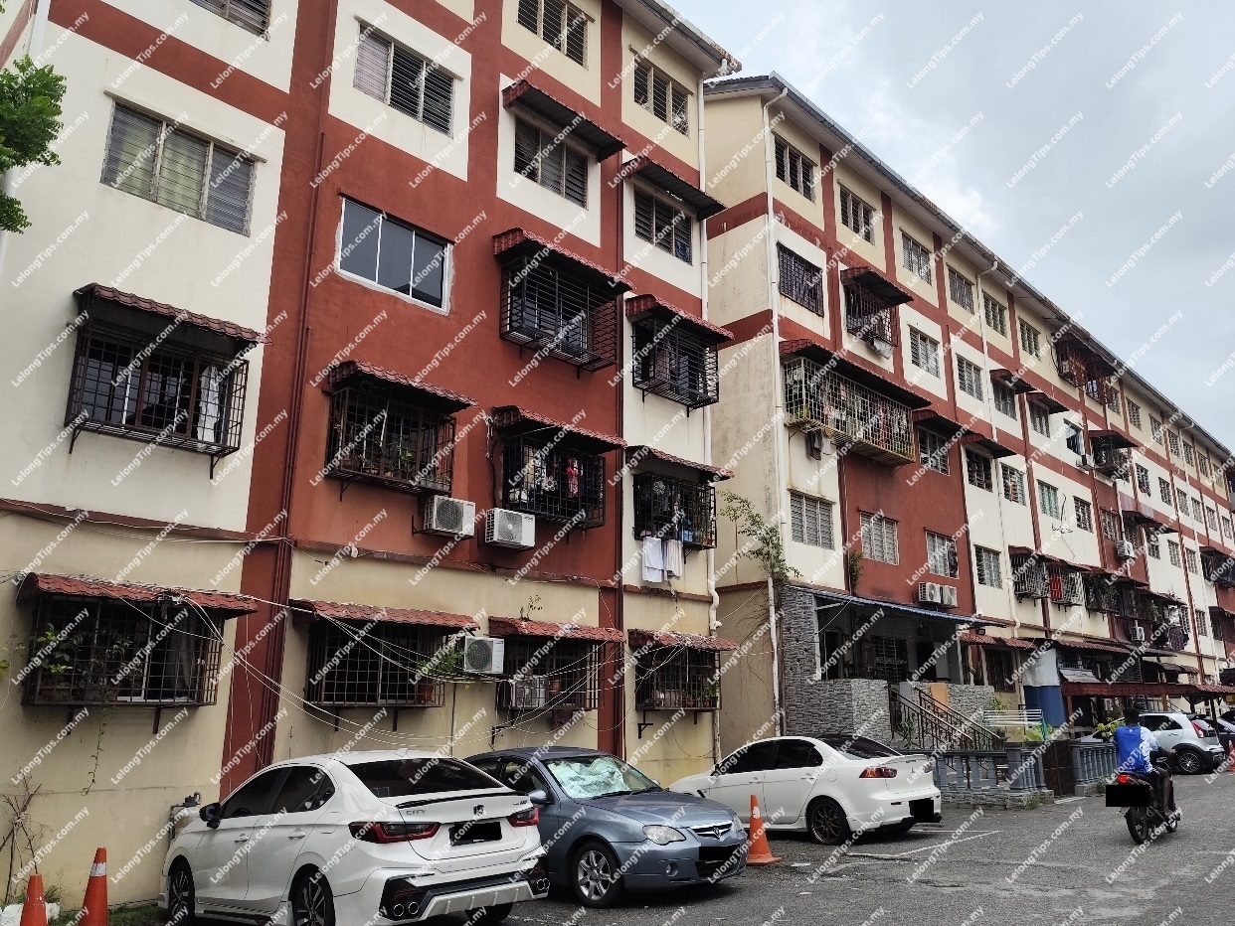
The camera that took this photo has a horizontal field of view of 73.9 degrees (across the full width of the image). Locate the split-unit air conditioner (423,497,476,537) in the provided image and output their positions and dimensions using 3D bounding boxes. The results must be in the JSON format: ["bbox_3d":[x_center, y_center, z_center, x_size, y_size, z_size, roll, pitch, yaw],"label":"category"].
[{"bbox_3d":[-2.401,0.777,11.738,0.290,0.480,0.700,-14,-19,42],"label":"split-unit air conditioner"}]

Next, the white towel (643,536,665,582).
[{"bbox_3d":[0.609,1.623,13.830,0.470,0.760,0.080,15,-22,-42],"label":"white towel"}]

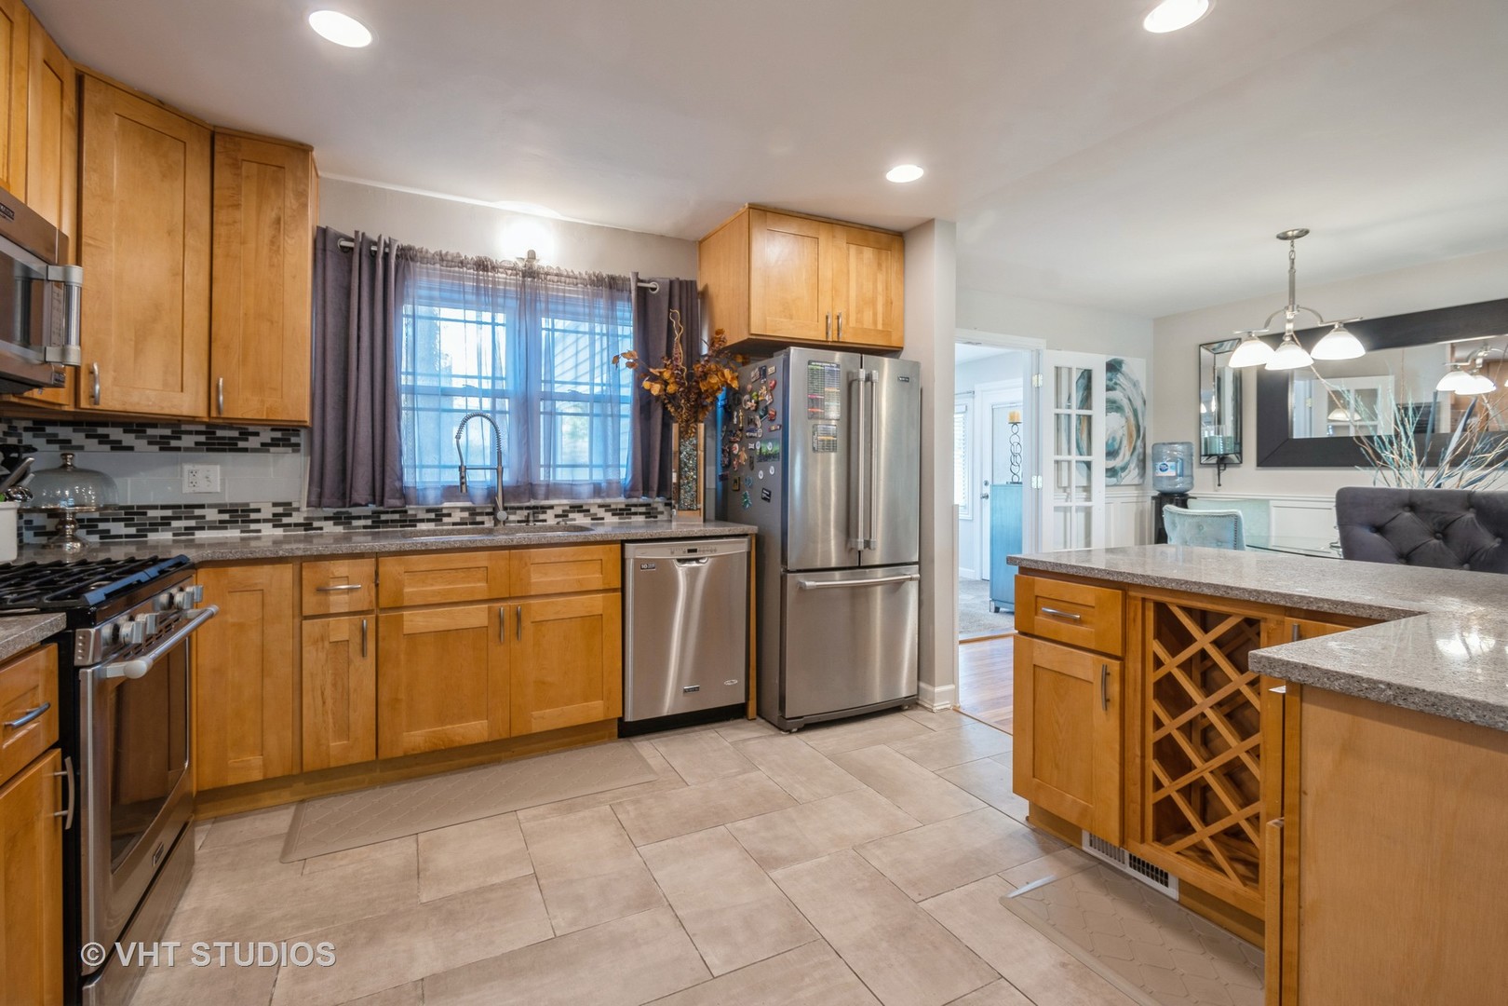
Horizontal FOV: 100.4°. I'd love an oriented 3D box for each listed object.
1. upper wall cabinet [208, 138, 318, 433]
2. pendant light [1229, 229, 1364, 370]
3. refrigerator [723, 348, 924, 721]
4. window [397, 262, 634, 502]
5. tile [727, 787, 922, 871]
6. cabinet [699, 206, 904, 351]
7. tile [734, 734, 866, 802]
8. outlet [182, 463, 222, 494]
[{"bbox_3d":[-1.962,-0.856,2.548,0.297,1.069,0.335,-1,1,-26],"label":"upper wall cabinet"},{"bbox_3d":[2.912,-1.068,3.405,0.560,0.779,0.560,-1,3,-29],"label":"pendant light"},{"bbox_3d":[0.336,0.141,3.386,0.838,1.778,0.722,-1,3,-29],"label":"refrigerator"},{"bbox_3d":[-1.152,-0.553,3.160,1.177,1.102,0.090,-1,1,-26],"label":"window"},{"bbox_3d":[0.249,1.107,2.161,0.616,0.012,0.298,-1,3,-29],"label":"tile"},{"bbox_3d":[0.248,-1.116,3.453,0.913,0.637,0.637,0,1,-25],"label":"cabinet"},{"bbox_3d":[0.173,1.083,2.618,0.313,0.012,0.587,-1,3,-29],"label":"tile"},{"bbox_3d":[-2.289,-0.102,2.606,0.119,0.119,0.012,-1,3,-29],"label":"outlet"}]

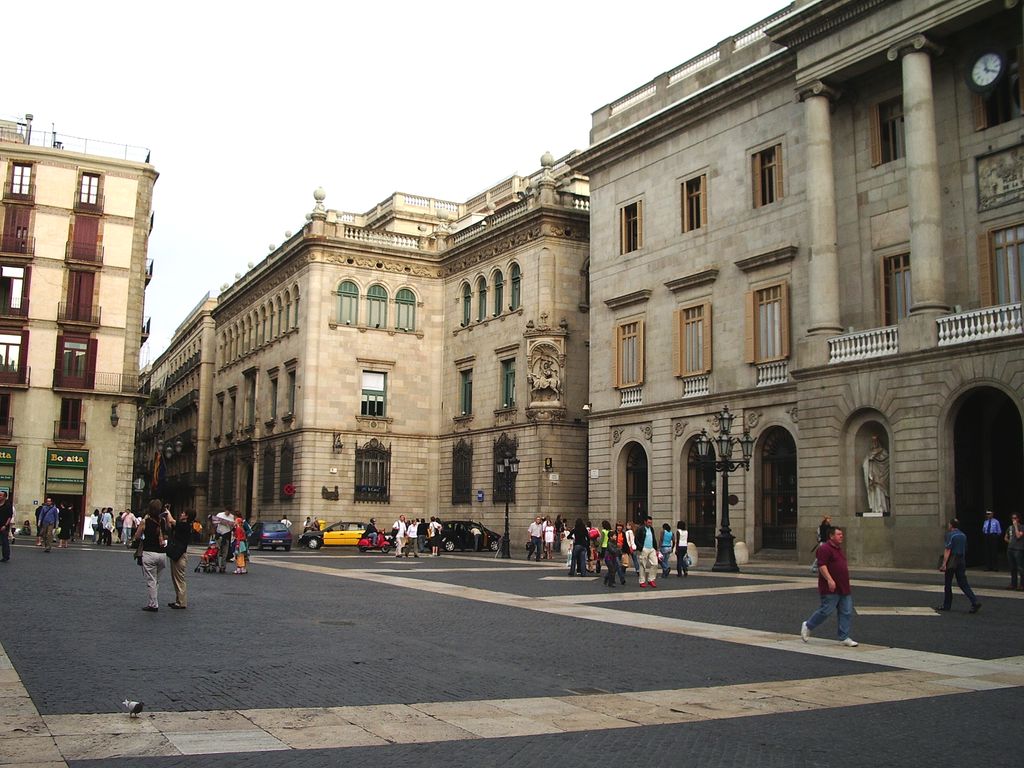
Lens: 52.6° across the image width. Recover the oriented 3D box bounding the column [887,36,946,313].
[{"bbox_3d":[13.646,-6.945,34.639,1.280,9.510,1.280,6,-10,-32],"label":"column"}]

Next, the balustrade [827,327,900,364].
[{"bbox_3d":[12.173,-1.295,35.807,0.300,0.940,2.910,6,-10,-32],"label":"balustrade"}]

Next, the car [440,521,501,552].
[{"bbox_3d":[-2.386,7.899,53.700,4.300,1.560,1.800,5,-9,-28],"label":"car"}]

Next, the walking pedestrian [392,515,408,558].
[{"bbox_3d":[-4.523,6.186,42.000,0.550,1.760,0.450,7,-10,-35],"label":"walking pedestrian"}]

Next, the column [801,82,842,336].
[{"bbox_3d":[10.979,-6.218,36.789,1.280,9.400,1.280,6,-9,-30],"label":"column"}]

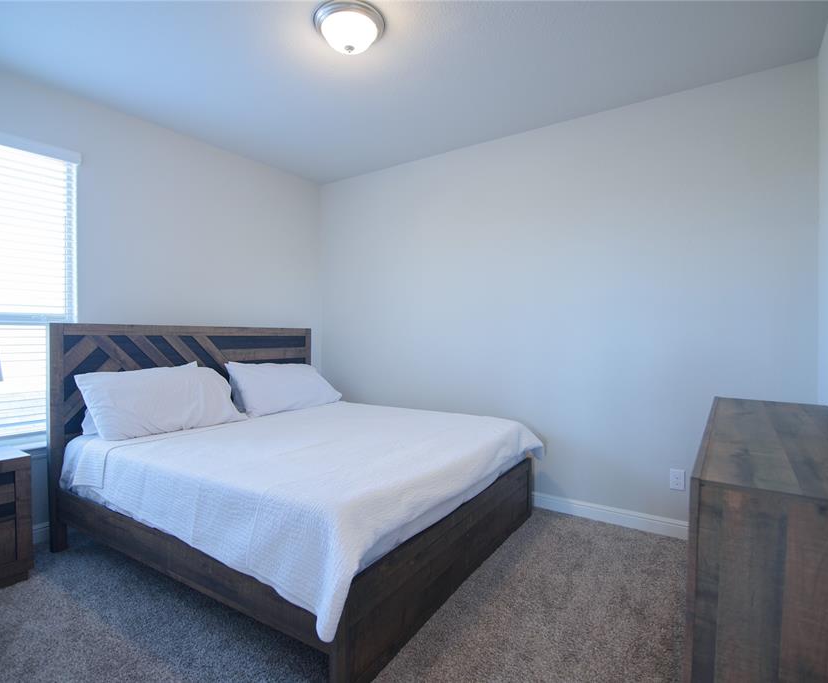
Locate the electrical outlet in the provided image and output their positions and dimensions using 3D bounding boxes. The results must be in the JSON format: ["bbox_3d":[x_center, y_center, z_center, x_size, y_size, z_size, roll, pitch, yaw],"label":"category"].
[{"bbox_3d":[1.602,0.839,2.762,0.077,0.121,0.011,1,1,35],"label":"electrical outlet"}]

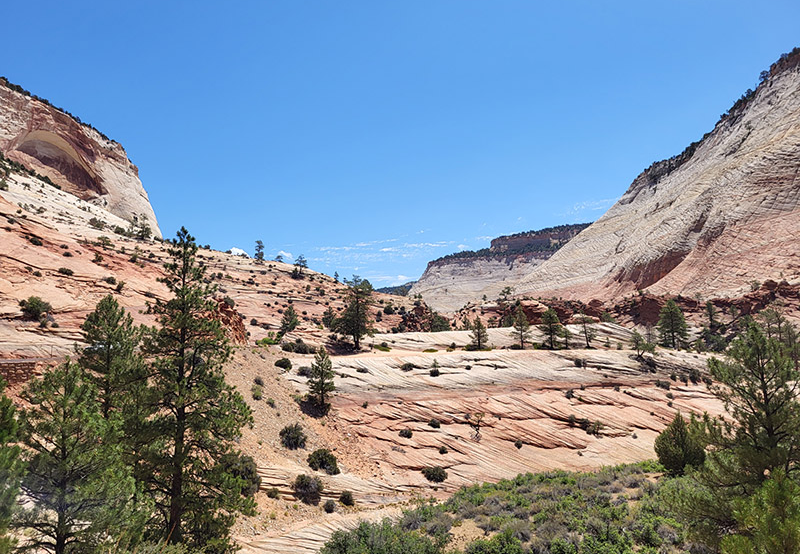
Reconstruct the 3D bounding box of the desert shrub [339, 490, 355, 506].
[{"bbox_3d":[-4.430,18.390,50.000,1.290,1.240,1.230,0,-2,0],"label":"desert shrub"}]

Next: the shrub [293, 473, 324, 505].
[{"bbox_3d":[-7.740,18.080,51.000,2.500,2.450,2.380,0,-2,0],"label":"shrub"}]

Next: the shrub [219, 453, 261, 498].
[{"bbox_3d":[-12.990,16.210,49.000,3.470,3.220,3.120,0,-2,0],"label":"shrub"}]

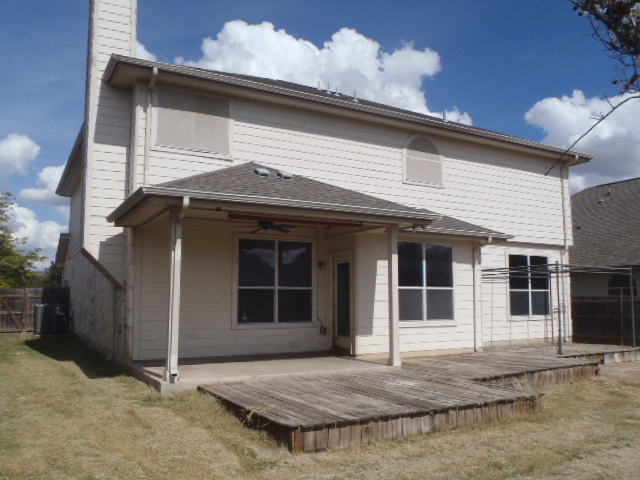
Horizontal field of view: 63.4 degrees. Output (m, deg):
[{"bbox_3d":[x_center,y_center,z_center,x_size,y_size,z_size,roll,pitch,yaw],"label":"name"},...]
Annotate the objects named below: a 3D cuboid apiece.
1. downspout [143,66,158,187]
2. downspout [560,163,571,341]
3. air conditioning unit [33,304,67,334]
[{"bbox_3d":[-3.153,-2.061,9.684,0.100,2.250,0.520,3,-6,-30],"label":"downspout"},{"bbox_3d":[7.556,0.336,15.928,0.120,5.490,0.200,3,-6,-30],"label":"downspout"},{"bbox_3d":[-9.266,2.733,17.731,0.900,1.000,0.800,3,-6,-30],"label":"air conditioning unit"}]

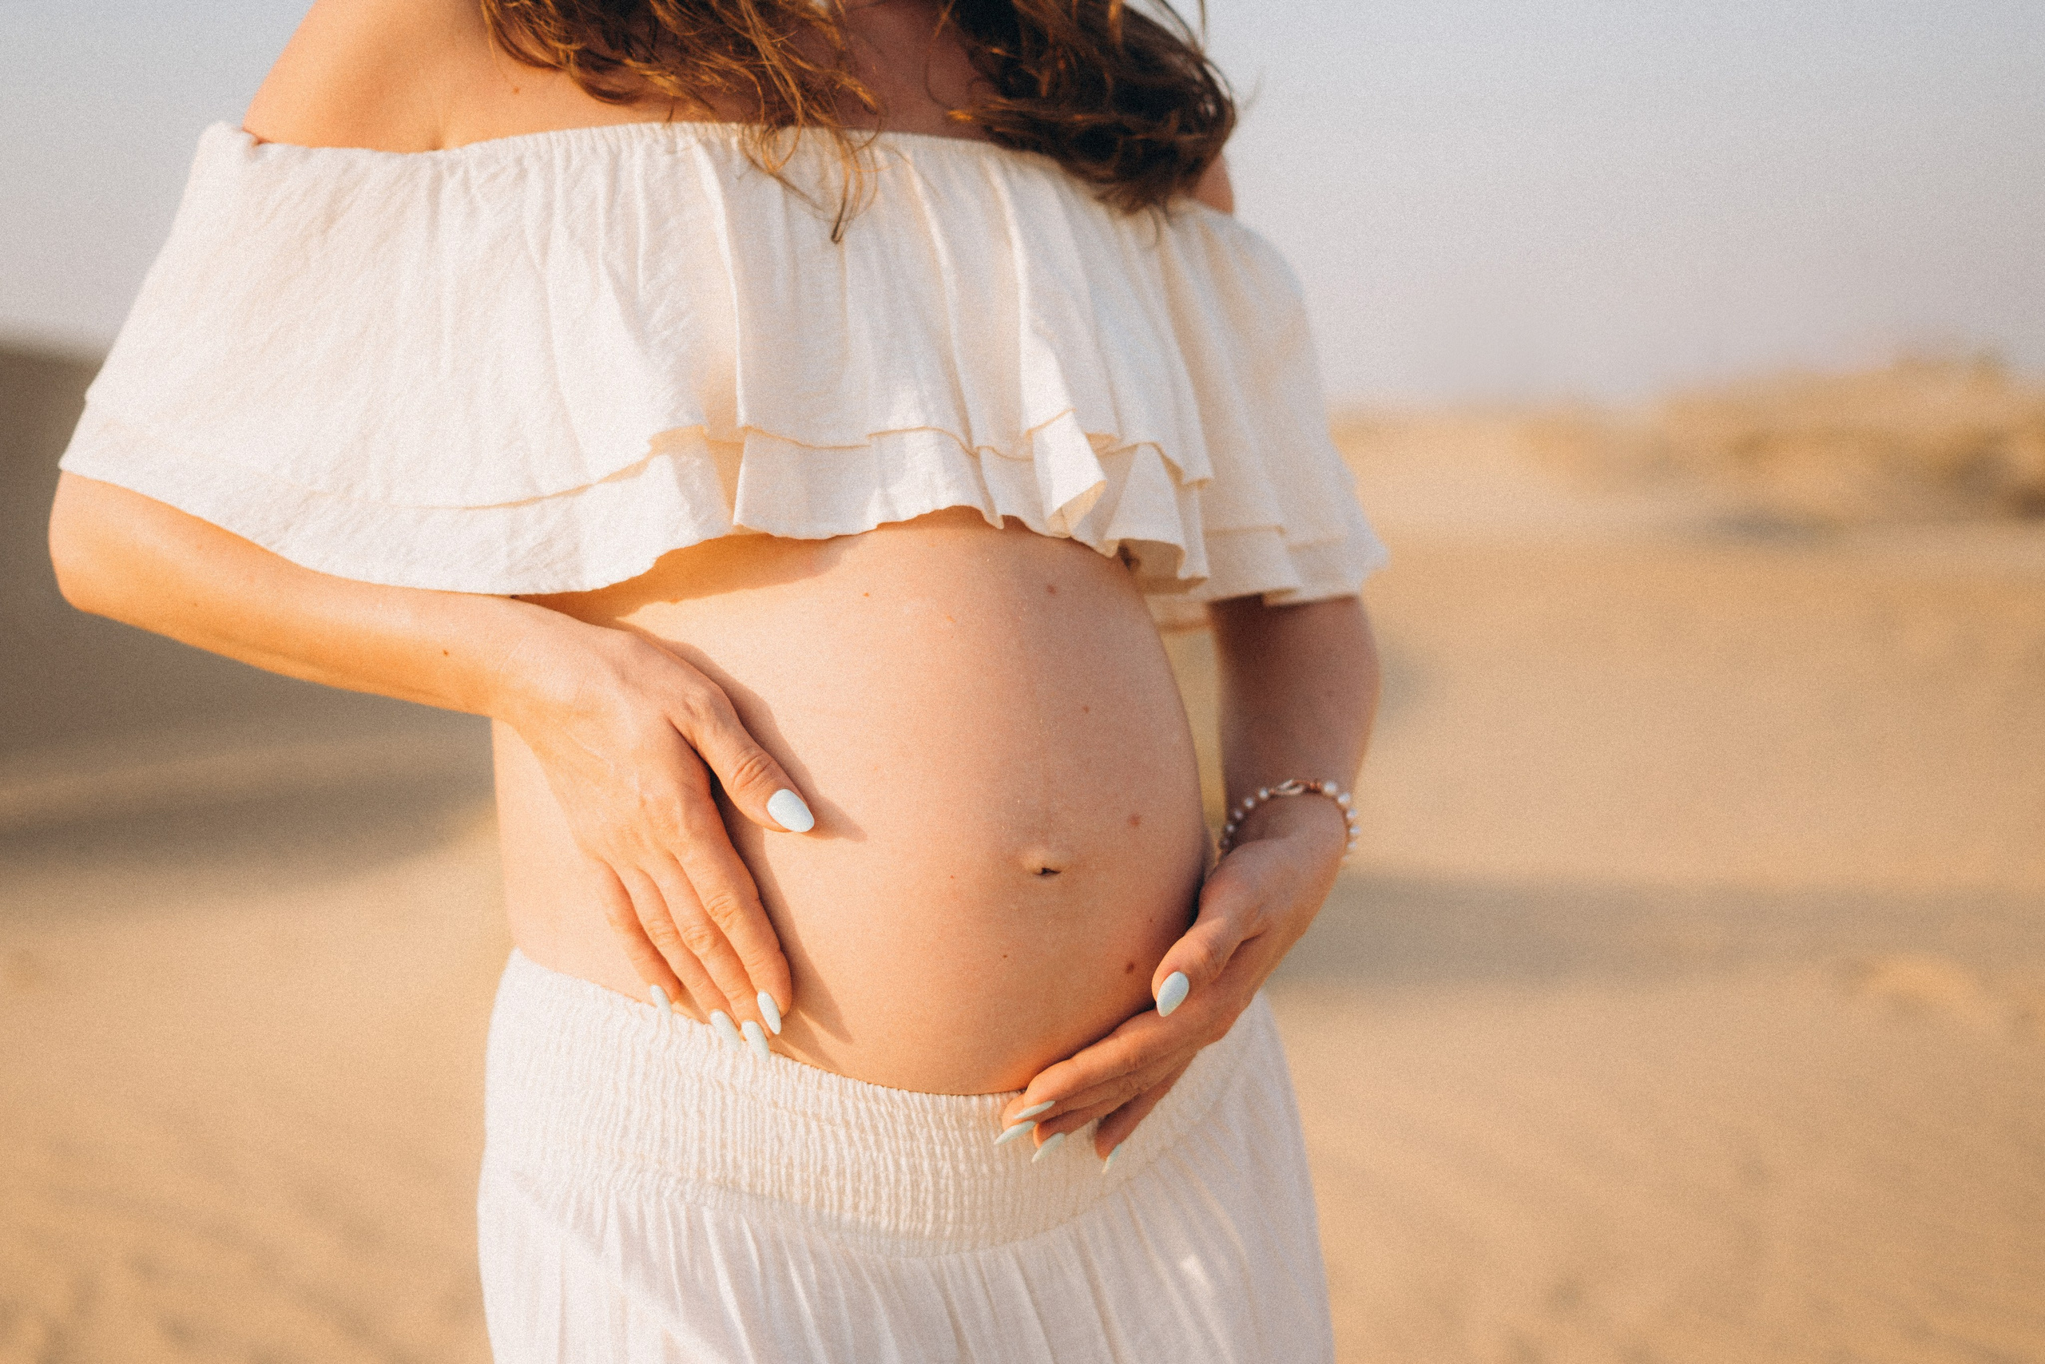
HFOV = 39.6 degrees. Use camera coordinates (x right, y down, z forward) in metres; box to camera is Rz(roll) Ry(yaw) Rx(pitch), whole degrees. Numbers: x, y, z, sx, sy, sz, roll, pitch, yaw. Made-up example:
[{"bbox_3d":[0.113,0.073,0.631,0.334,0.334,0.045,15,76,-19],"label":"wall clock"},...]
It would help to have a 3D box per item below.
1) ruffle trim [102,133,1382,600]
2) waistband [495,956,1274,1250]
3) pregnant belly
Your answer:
[{"bbox_3d":[-0.098,-0.131,1.203,0.575,0.190,0.280,-3,6,-28],"label":"ruffle trim"},{"bbox_3d":[-0.060,0.155,1.234,0.345,0.108,0.285,-3,6,-28],"label":"waistband"},{"bbox_3d":[-0.072,0.034,1.213,0.305,0.220,0.300,-3,6,-28],"label":"pregnant belly"}]

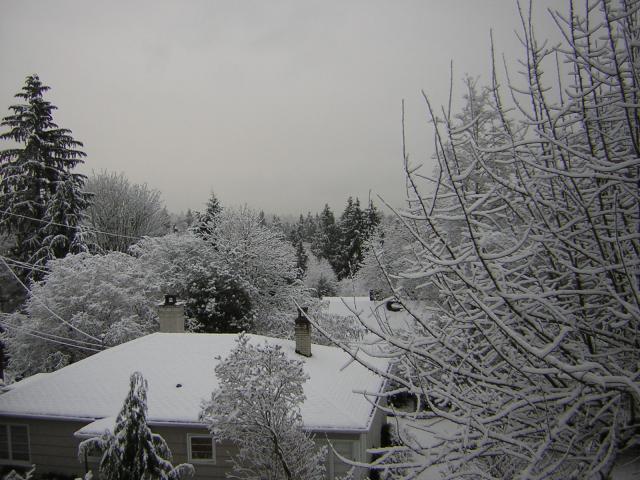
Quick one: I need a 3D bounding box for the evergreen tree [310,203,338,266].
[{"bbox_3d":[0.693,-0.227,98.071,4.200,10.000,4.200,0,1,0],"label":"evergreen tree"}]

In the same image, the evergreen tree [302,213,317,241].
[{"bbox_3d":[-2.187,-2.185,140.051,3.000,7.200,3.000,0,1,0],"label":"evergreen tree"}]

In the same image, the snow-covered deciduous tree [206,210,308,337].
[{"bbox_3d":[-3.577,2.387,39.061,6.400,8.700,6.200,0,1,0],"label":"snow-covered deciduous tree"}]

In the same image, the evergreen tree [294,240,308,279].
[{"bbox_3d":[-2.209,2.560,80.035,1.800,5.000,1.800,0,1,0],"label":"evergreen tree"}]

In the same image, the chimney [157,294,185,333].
[{"bbox_3d":[-5.324,2.677,23.810,0.700,1.420,0.700,0,1,10],"label":"chimney"}]

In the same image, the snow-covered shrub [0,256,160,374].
[{"bbox_3d":[-11.854,3.919,33.047,7.700,6.600,7.000,0,1,0],"label":"snow-covered shrub"}]

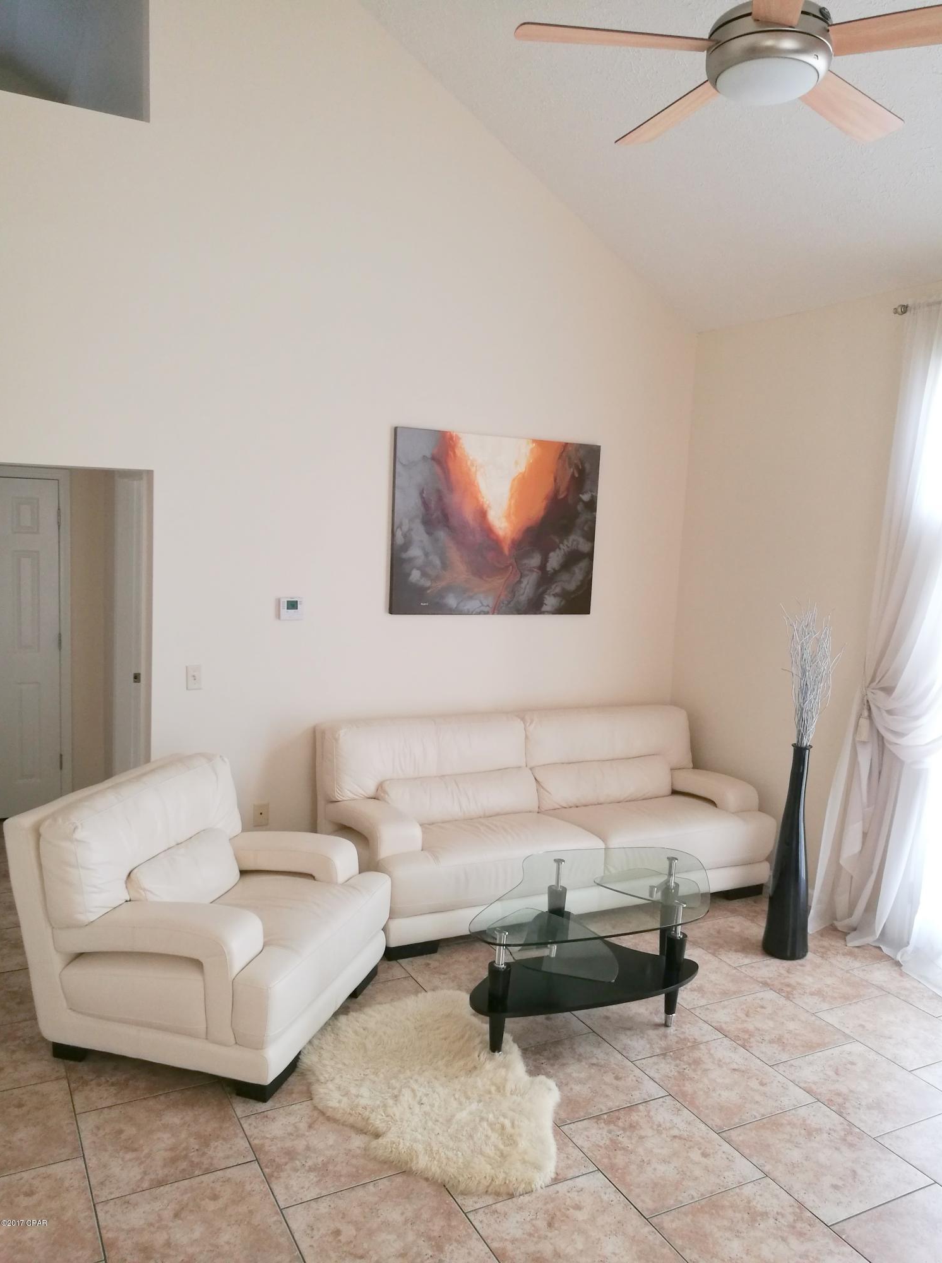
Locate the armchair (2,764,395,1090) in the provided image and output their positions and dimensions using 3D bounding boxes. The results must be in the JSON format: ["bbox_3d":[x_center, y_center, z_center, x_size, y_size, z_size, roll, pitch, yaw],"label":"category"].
[{"bbox_3d":[-0.971,1.035,3.796,1.025,0.840,1.070,5,7,16],"label":"armchair"}]

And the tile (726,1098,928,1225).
[{"bbox_3d":[1.103,1.649,3.082,0.452,0.010,0.452,-1,8,-28],"label":"tile"}]

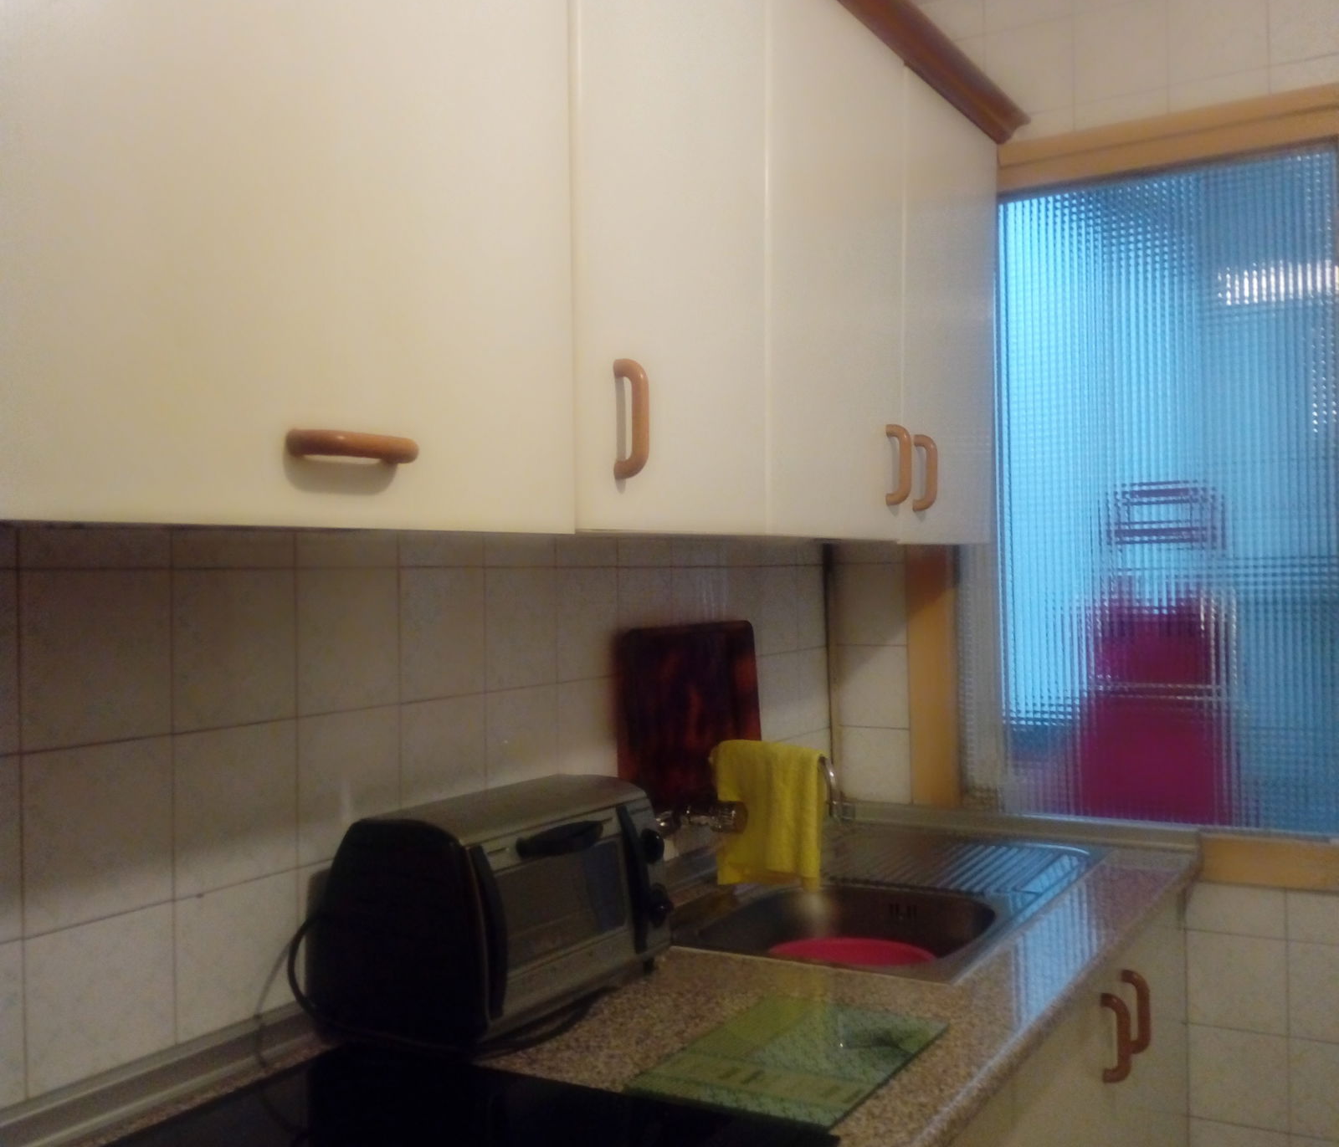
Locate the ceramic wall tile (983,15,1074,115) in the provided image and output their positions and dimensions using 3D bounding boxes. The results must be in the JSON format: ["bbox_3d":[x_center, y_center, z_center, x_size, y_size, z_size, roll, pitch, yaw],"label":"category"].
[{"bbox_3d":[0.609,-0.853,2.357,0.150,0.150,0.010,-1,0,31],"label":"ceramic wall tile"}]

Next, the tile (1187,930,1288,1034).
[{"bbox_3d":[0.895,0.643,2.197,0.150,0.150,0.010,-1,0,31],"label":"tile"}]

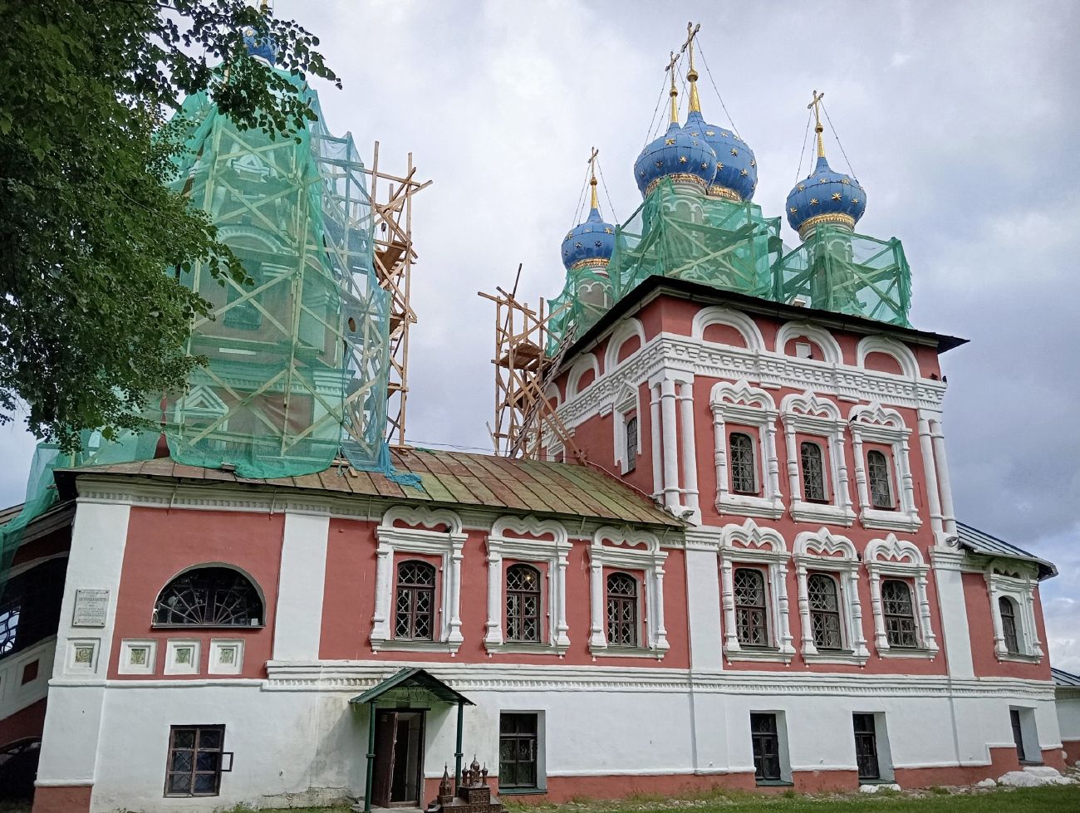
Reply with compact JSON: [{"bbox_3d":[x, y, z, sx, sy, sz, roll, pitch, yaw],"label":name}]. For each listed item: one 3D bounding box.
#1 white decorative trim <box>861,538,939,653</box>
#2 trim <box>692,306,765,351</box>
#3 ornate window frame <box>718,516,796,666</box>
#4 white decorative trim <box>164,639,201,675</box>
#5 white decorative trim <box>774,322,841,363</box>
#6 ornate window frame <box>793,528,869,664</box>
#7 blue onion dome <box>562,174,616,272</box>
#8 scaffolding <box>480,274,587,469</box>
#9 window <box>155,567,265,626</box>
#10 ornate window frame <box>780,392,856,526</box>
[{"bbox_3d":[10.582,5.524,25.629,2.330,3.520,0.400,7,-19,-20],"label":"white decorative trim"},{"bbox_3d":[5.583,-2.369,26.115,2.500,1.190,0.330,7,-19,-20],"label":"trim"},{"bbox_3d":[5.491,4.608,22.104,2.137,3.560,0.320,8,-20,-21],"label":"ornate window frame"},{"bbox_3d":[-7.579,5.342,18.617,0.680,0.710,0.180,5,-19,-15],"label":"white decorative trim"},{"bbox_3d":[8.264,-2.015,27.119,2.470,1.180,0.330,7,-19,-20],"label":"white decorative trim"},{"bbox_3d":[8.197,5.327,24.699,2.380,3.760,0.400,7,-19,-20],"label":"ornate window frame"},{"bbox_3d":[2.245,-7.453,35.491,2.800,4.600,2.800,1,-18,0],"label":"blue onion dome"},{"bbox_3d":[-0.405,-1.027,29.610,2.900,6.500,2.300,7,-19,-20],"label":"scaffolding"},{"bbox_3d":[-7.045,4.092,18.808,2.141,1.313,0.283,8,-20,-22],"label":"window"},{"bbox_3d":[8.049,1.422,25.387,2.250,3.950,0.370,7,-19,-20],"label":"ornate window frame"}]

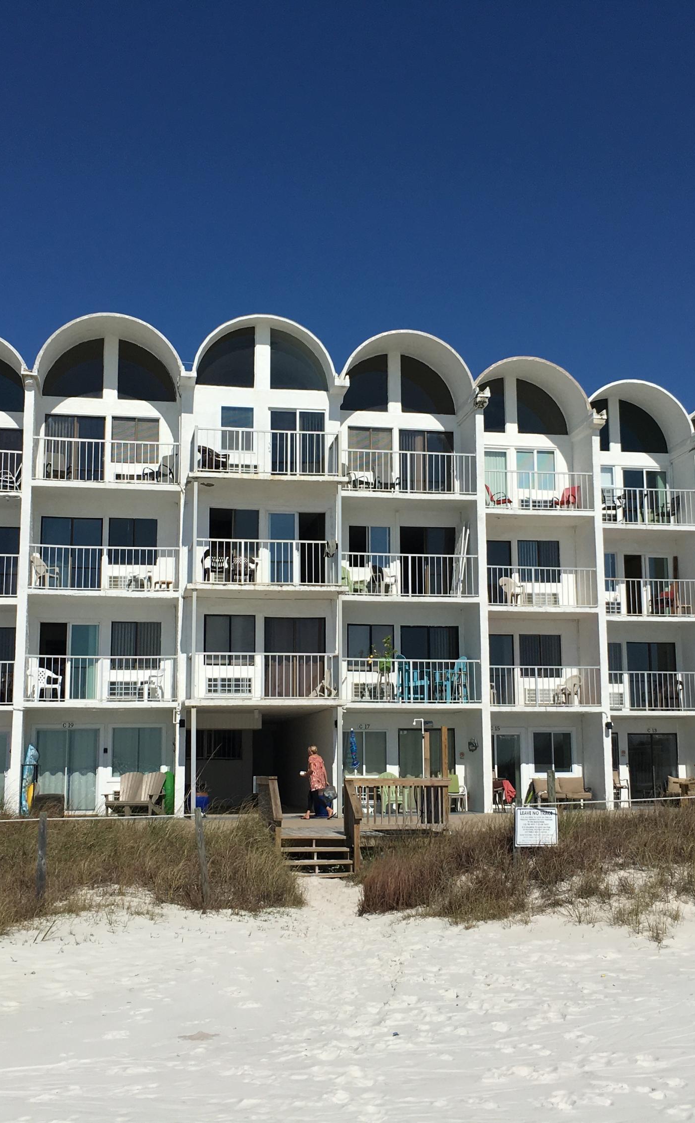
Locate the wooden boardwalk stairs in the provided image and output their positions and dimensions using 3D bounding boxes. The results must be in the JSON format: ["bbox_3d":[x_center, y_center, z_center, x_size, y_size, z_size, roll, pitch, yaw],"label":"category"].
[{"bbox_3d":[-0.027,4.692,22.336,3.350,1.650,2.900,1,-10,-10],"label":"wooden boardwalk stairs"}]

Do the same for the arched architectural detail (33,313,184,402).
[{"bbox_3d":[-5.933,-5.140,31.526,3.600,1.730,1.450,1,-10,-10],"label":"arched architectural detail"}]

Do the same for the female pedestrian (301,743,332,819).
[{"bbox_3d":[-0.663,4.808,27.359,0.600,1.588,0.540,-7,-12,31],"label":"female pedestrian"}]

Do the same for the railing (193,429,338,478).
[{"bbox_3d":[-1.961,-2.455,30.238,3.450,1.100,1.150,1,-10,-10],"label":"railing"}]

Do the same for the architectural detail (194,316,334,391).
[{"bbox_3d":[-2.075,-5.230,31.212,3.600,1.730,0.650,1,-10,-10],"label":"architectural detail"}]

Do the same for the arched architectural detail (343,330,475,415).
[{"bbox_3d":[1.426,-4.965,32.859,3.600,1.730,1.450,1,-10,-10],"label":"arched architectural detail"}]

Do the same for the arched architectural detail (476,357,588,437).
[{"bbox_3d":[4.750,-4.640,34.826,3.600,1.730,1.450,1,-10,-10],"label":"arched architectural detail"}]

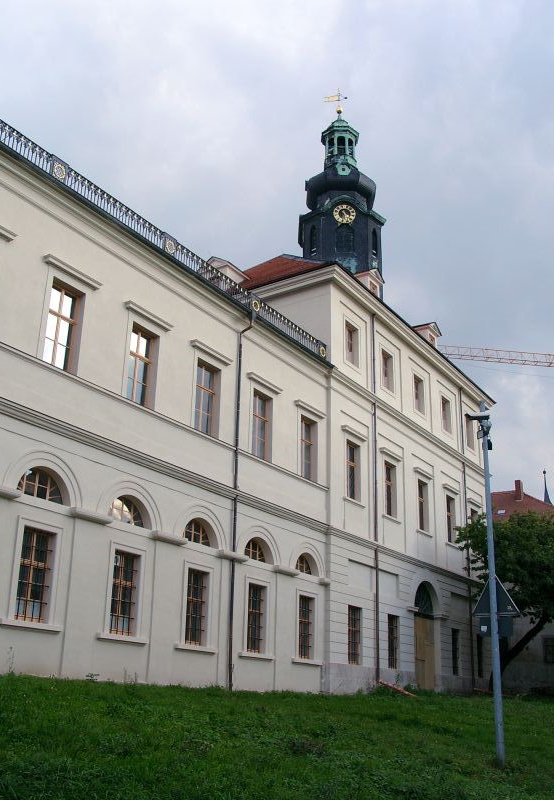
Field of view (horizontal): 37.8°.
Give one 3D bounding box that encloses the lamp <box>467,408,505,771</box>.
[{"bbox_3d":[3.988,3.197,15.305,0.520,6.852,0.320,1,-22,0],"label":"lamp"}]

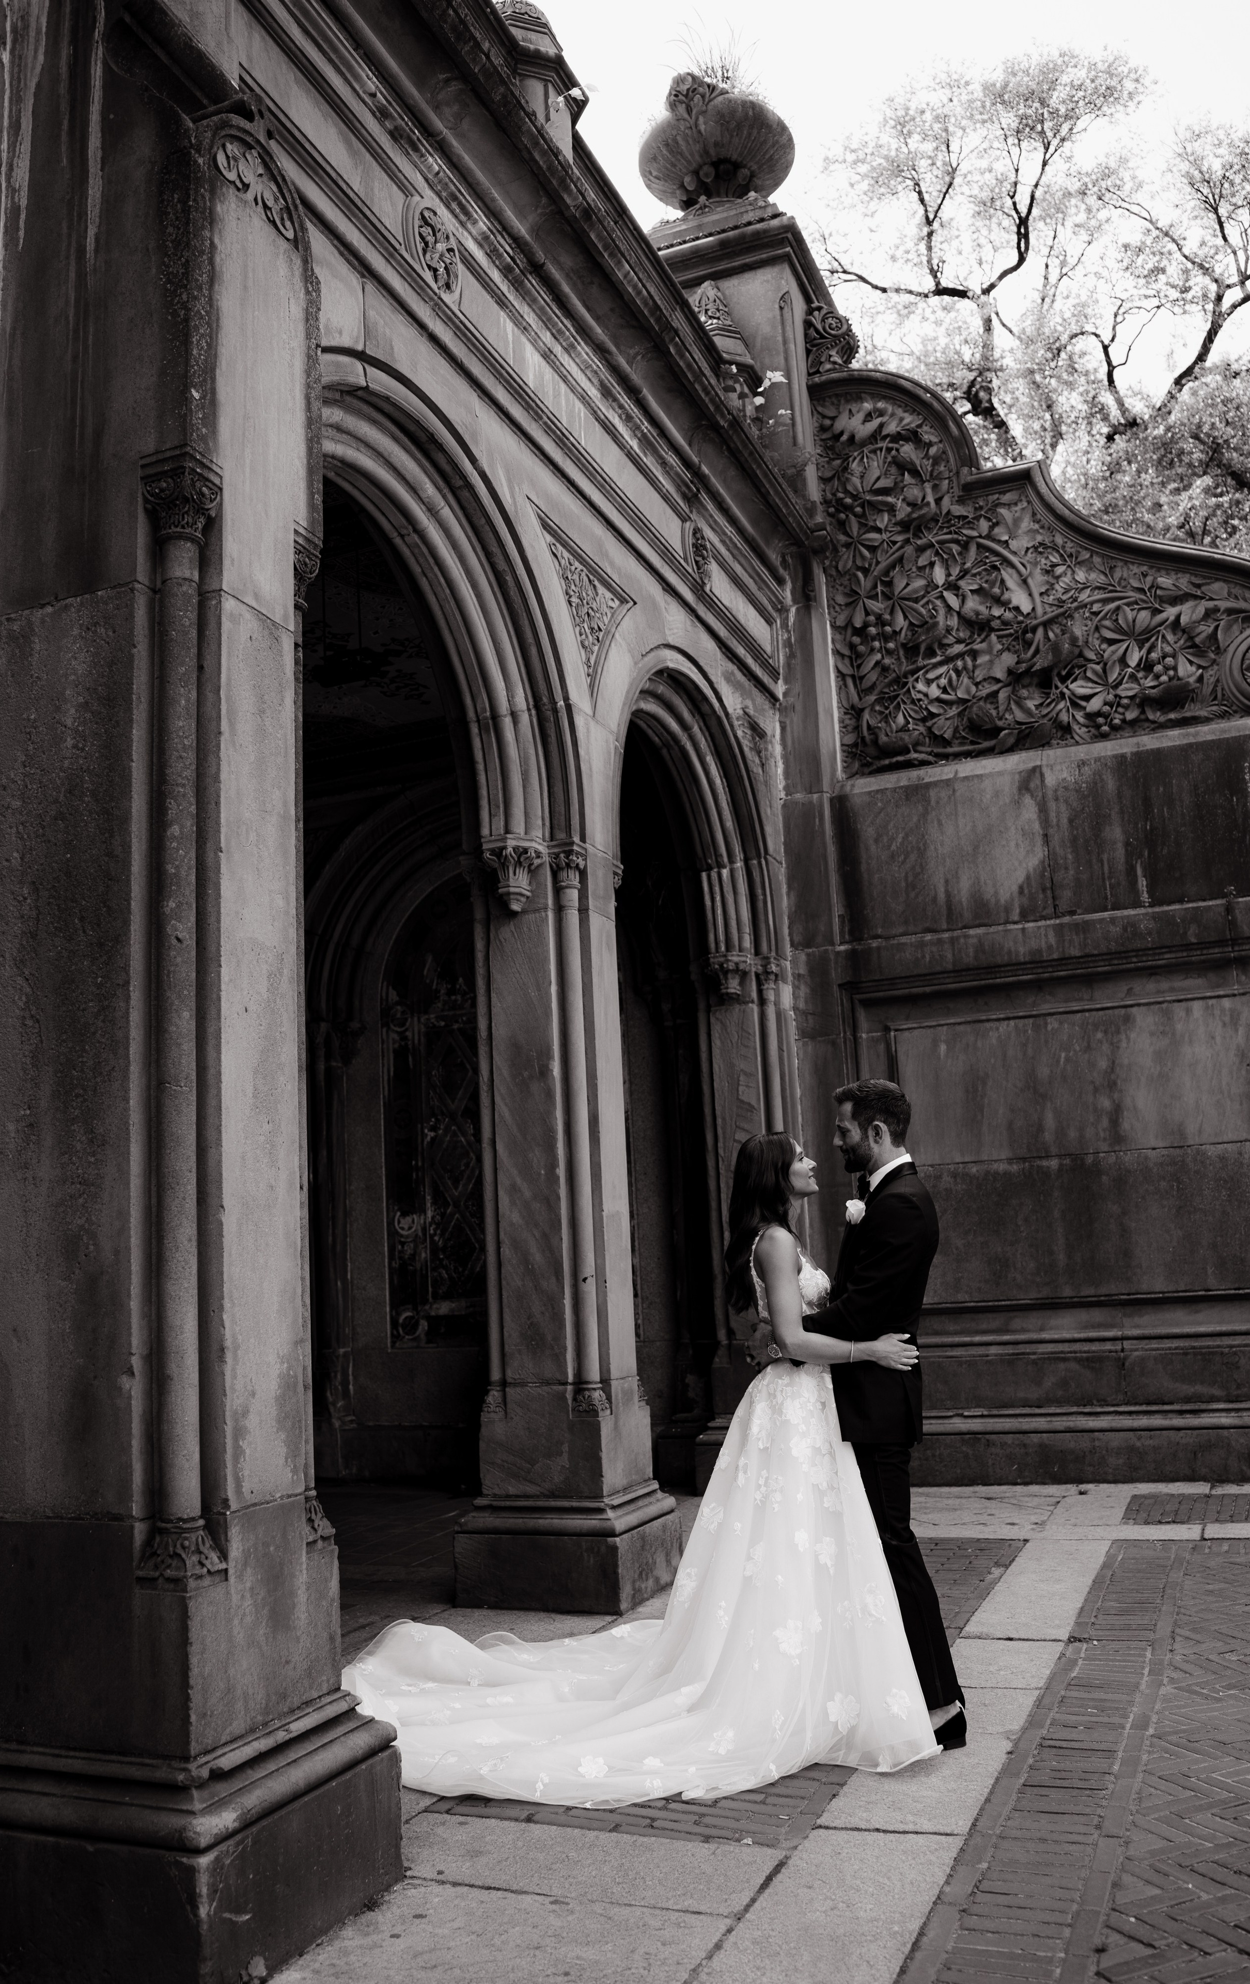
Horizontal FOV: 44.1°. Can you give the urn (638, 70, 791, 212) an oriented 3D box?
[{"bbox_3d":[0.672,-5.902,11.187,1.150,0.980,1.150,-3,-10,-1],"label":"urn"}]

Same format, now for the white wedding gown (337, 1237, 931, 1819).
[{"bbox_3d":[-0.040,1.440,4.611,1.880,1.360,1.500,-4,-10,6],"label":"white wedding gown"}]

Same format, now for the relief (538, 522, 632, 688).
[{"bbox_3d":[-0.174,-1.647,6.930,0.090,0.620,1.000,-7,-11,22],"label":"relief"}]

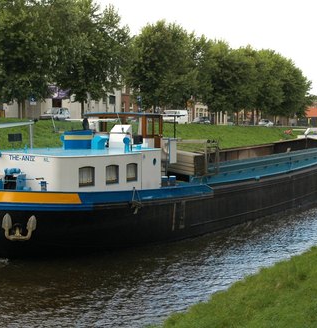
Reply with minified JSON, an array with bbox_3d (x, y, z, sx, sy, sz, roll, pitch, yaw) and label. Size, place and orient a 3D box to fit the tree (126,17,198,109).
[{"bbox_3d":[0.260,-11.980,107.000,9.400,13.300,9.400,0,2,0],"label":"tree"}]

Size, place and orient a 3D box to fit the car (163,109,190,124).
[{"bbox_3d":[2.400,-6.470,114.000,1.900,1.980,4.850,1,2,19],"label":"car"}]

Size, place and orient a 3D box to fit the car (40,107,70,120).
[{"bbox_3d":[-10.650,-5.130,85.000,1.680,1.420,4.100,1,2,17],"label":"car"}]

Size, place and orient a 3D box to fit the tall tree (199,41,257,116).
[{"bbox_3d":[11.150,-13.160,133.000,9.500,13.700,9.500,1,2,20],"label":"tall tree"}]

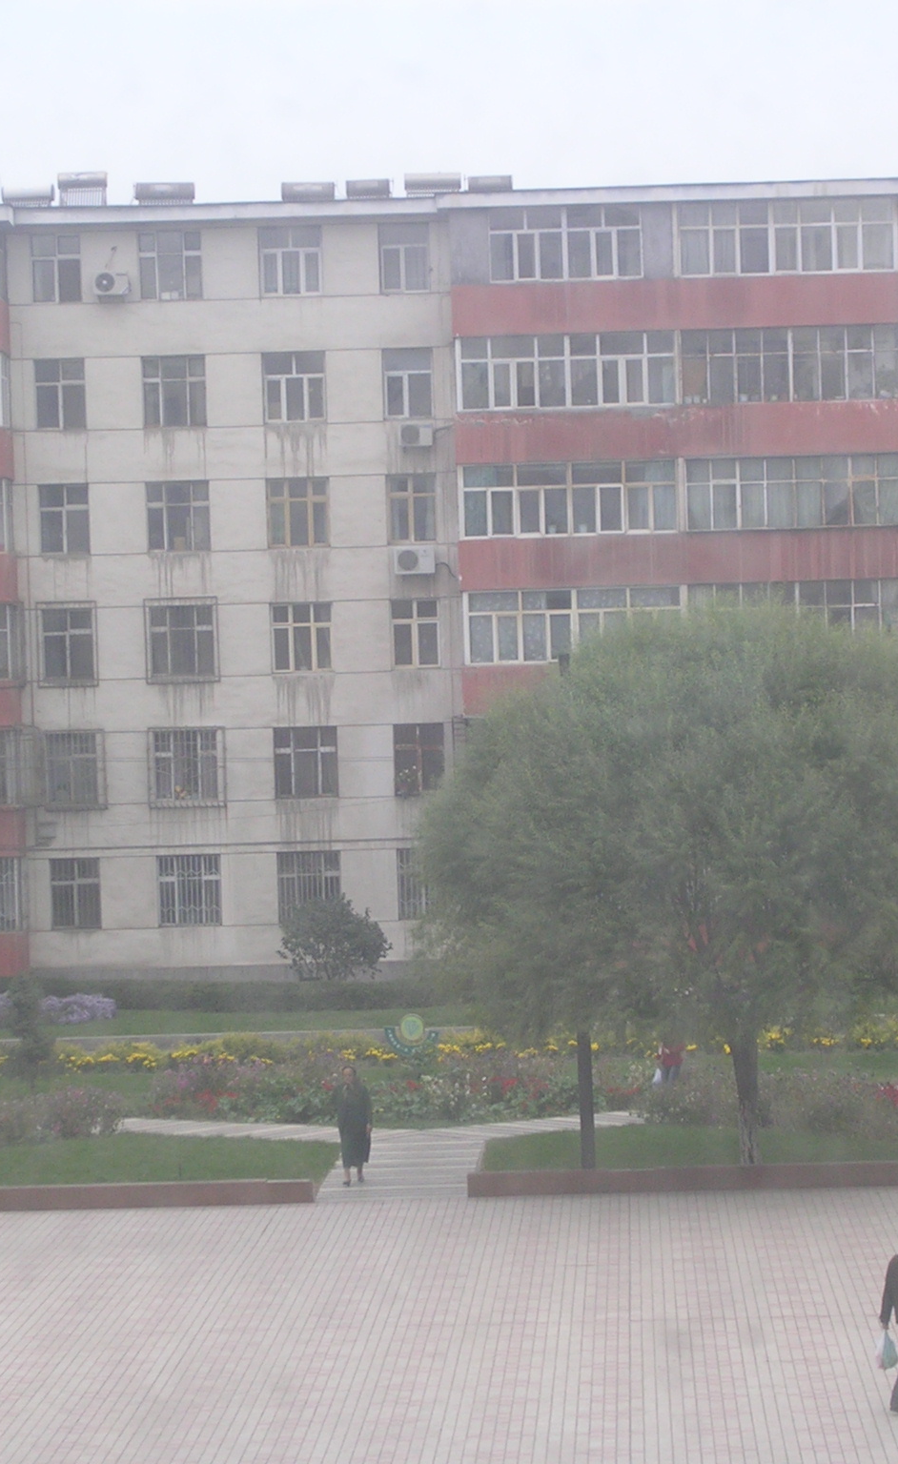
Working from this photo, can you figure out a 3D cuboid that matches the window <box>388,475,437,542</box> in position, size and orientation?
[{"bbox_3d":[-0.823,-5.021,108.990,1.020,1.479,0.150,-2,1,1],"label":"window"}]

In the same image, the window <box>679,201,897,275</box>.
[{"bbox_3d":[7.389,-10.892,106.806,4.756,1.545,0.150,-2,1,1],"label":"window"}]

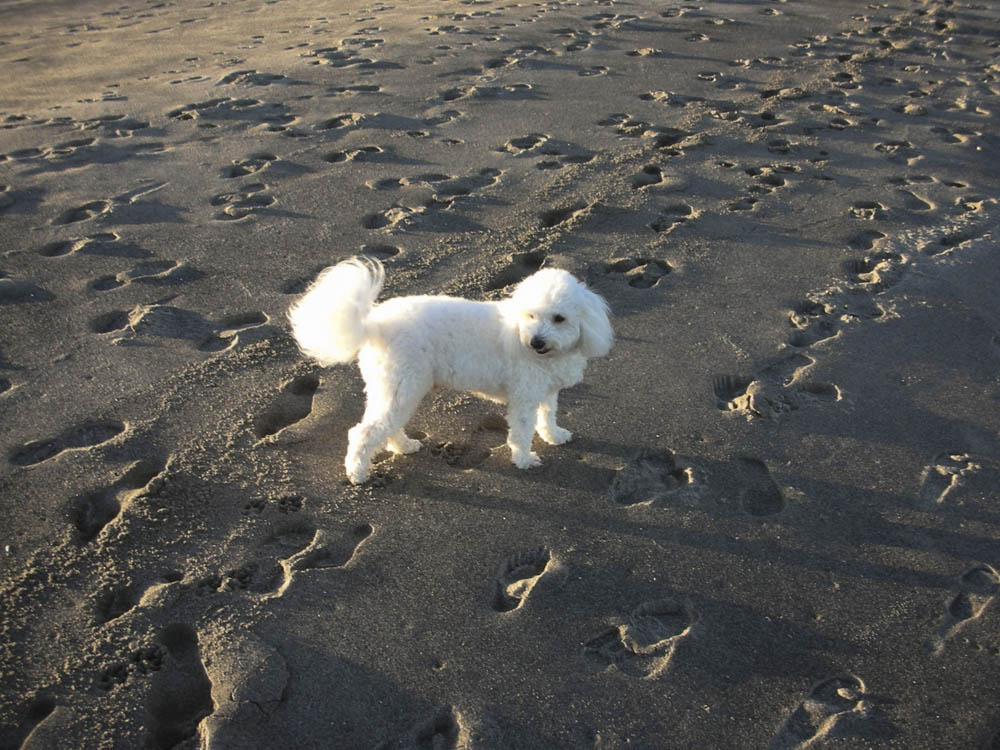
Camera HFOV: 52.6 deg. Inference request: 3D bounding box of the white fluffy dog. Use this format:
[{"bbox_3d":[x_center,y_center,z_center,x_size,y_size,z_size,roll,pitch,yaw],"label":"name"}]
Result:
[{"bbox_3d":[-0.097,-0.021,2.120,0.658,0.484,0.230,-2,31,-3],"label":"white fluffy dog"}]

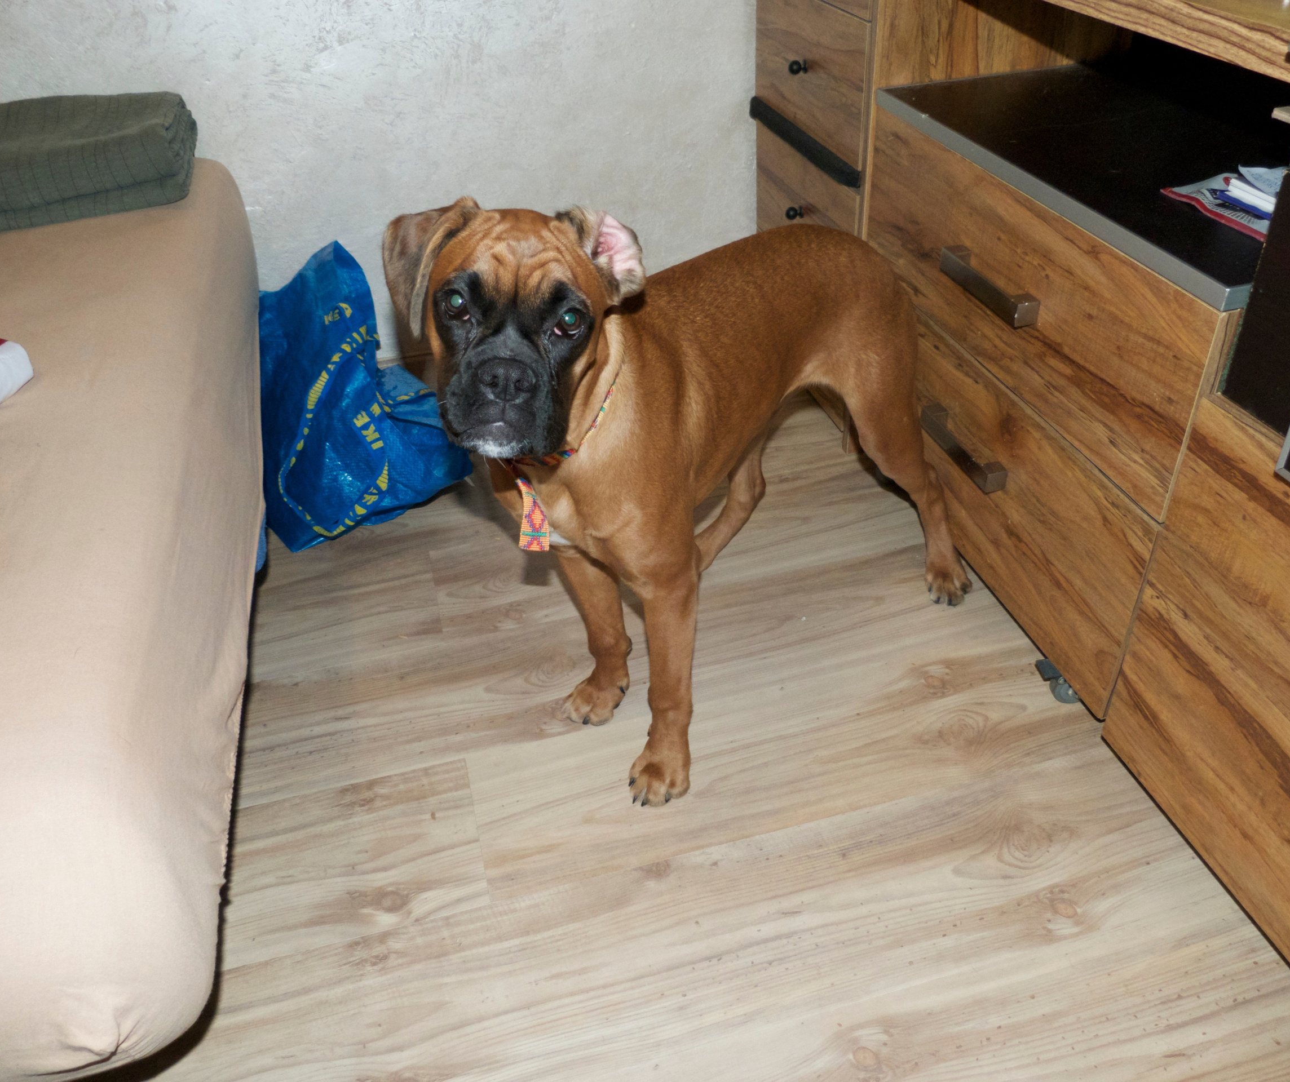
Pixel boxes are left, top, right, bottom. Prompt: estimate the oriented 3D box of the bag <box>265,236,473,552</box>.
[{"bbox_3d":[-0.448,-0.242,1.524,0.339,0.344,0.322,-20,40,-20],"label":"bag"}]

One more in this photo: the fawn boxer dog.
[{"bbox_3d":[0.078,-0.096,1.049,0.283,0.622,0.648,26,46,34],"label":"fawn boxer dog"}]

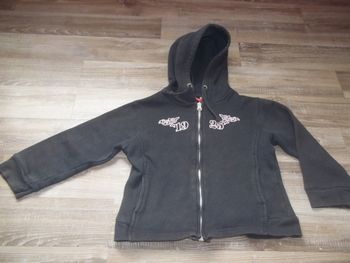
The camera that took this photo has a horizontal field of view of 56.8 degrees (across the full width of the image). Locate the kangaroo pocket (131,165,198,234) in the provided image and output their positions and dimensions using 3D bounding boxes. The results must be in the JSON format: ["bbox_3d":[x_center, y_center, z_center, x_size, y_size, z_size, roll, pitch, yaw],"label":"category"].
[{"bbox_3d":[-0.019,0.141,0.685,0.135,0.024,0.148,3,57,-2],"label":"kangaroo pocket"}]

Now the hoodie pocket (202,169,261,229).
[{"bbox_3d":[0.122,0.143,0.692,0.115,0.024,0.133,3,57,-2],"label":"hoodie pocket"}]

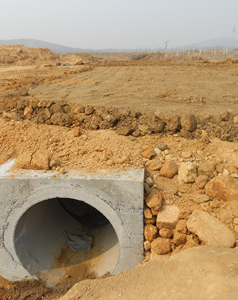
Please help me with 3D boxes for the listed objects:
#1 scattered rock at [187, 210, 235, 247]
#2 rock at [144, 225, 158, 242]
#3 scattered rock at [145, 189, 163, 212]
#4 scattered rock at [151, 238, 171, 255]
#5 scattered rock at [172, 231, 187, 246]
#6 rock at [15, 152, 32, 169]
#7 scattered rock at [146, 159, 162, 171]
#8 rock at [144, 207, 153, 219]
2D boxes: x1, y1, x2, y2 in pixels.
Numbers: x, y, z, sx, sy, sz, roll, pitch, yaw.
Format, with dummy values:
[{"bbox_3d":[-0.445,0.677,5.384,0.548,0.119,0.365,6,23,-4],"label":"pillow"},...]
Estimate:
[{"bbox_3d":[1.001,0.849,3.250,0.500,0.310,0.300,8,20,24],"label":"scattered rock"},{"bbox_3d":[0.336,0.889,3.200,0.150,0.180,0.160,0,18,0],"label":"rock"},{"bbox_3d":[0.381,0.531,3.220,0.190,0.210,0.190,0,18,0],"label":"scattered rock"},{"bbox_3d":[0.447,1.015,3.160,0.200,0.170,0.180,0,18,0],"label":"scattered rock"},{"bbox_3d":[0.676,0.984,3.330,0.170,0.140,0.150,0,18,0],"label":"scattered rock"},{"bbox_3d":[-1.087,0.119,3.420,0.180,0.130,0.170,0,18,0],"label":"rock"},{"bbox_3d":[0.408,0.171,3.550,0.180,0.110,0.150,0,18,0],"label":"scattered rock"},{"bbox_3d":[0.325,0.707,3.370,0.120,0.110,0.120,0,18,0],"label":"rock"}]

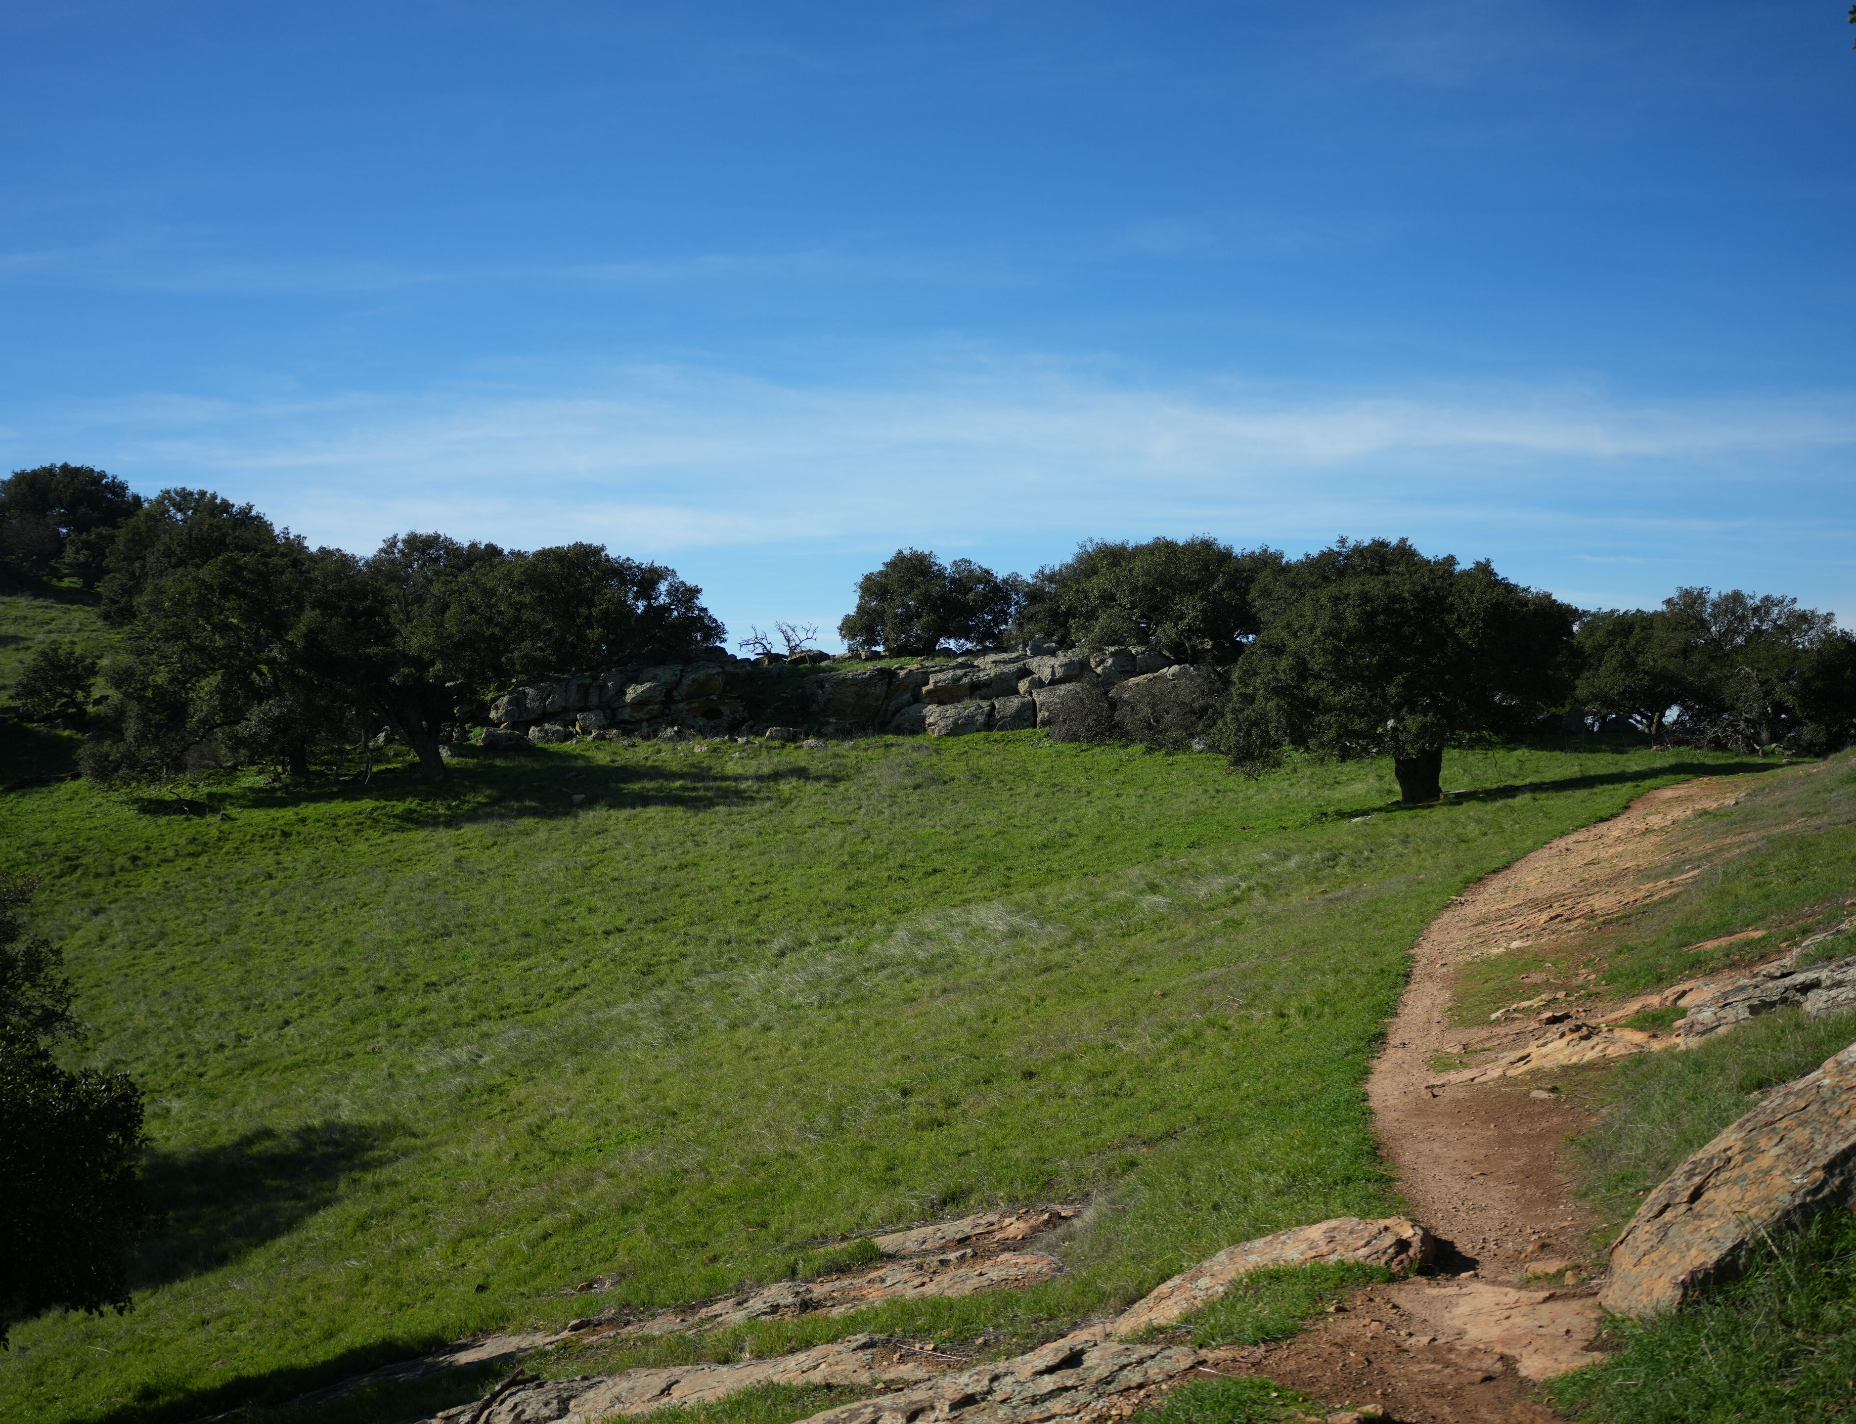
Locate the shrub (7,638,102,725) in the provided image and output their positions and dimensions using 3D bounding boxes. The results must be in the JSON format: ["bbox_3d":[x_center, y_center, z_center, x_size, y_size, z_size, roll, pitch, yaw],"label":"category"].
[{"bbox_3d":[-26.268,-0.904,50.000,2.450,2.510,2.250,-1,1,-28],"label":"shrub"}]

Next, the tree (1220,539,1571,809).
[{"bbox_3d":[10.003,-0.892,35.500,7.200,5.520,6.840,0,1,16],"label":"tree"}]

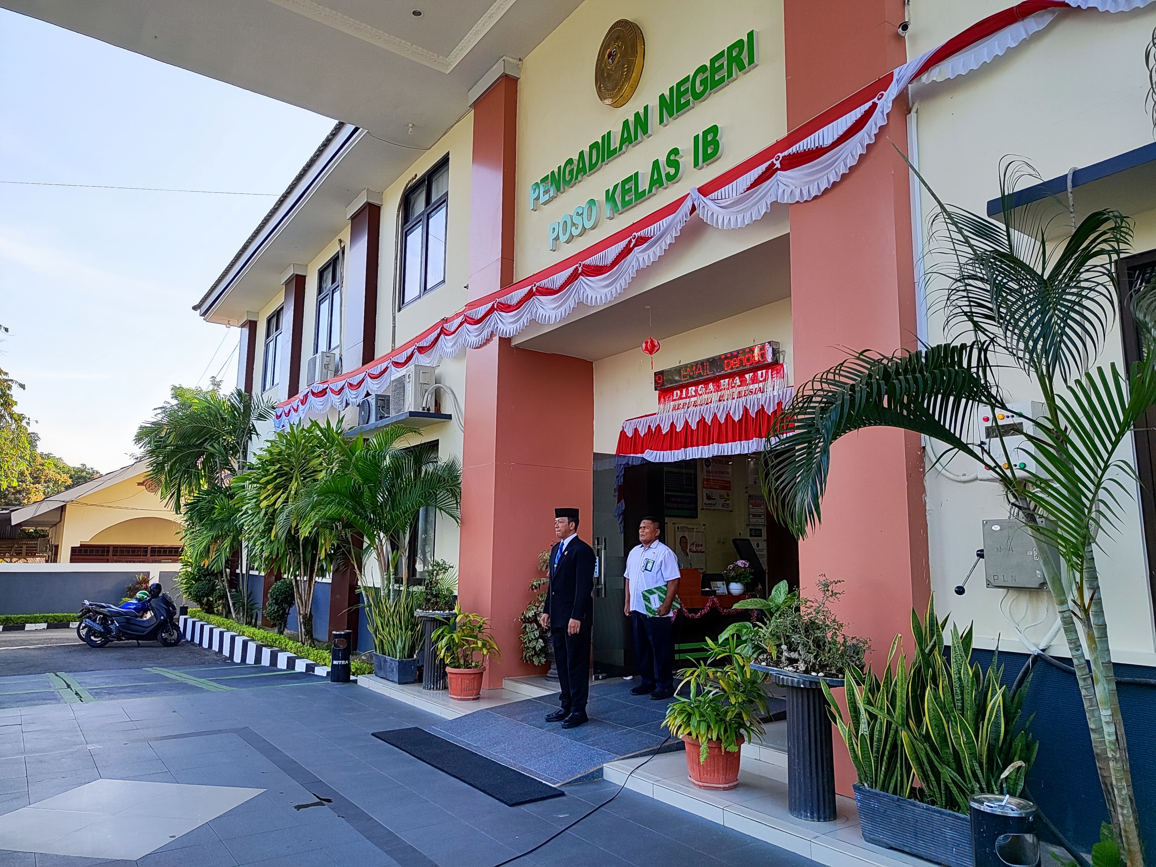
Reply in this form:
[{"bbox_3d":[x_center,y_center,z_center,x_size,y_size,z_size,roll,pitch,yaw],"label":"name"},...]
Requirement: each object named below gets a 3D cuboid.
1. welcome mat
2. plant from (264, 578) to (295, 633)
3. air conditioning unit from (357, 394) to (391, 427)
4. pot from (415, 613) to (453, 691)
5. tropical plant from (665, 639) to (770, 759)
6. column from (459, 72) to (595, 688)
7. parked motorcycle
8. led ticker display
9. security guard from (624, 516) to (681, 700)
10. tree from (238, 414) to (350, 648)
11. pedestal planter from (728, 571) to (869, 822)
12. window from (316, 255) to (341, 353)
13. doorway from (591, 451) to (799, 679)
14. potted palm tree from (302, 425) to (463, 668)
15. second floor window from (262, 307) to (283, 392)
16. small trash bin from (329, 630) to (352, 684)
[{"bbox_3d":[-0.912,2.419,5.702,0.415,0.018,2.250,7,-11,-36],"label":"welcome mat"},{"bbox_3d":[-5.316,3.105,13.692,0.550,1.000,0.550,7,-11,-36],"label":"plant"},{"bbox_3d":[-2.857,-0.292,10.891,0.270,0.480,0.720,7,-11,-36],"label":"air conditioning unit"},{"bbox_3d":[-1.523,2.345,8.349,0.450,0.813,0.450,1,-9,0],"label":"pot"},{"bbox_3d":[0.896,1.722,4.985,0.610,0.770,0.610,1,-9,0],"label":"tropical plant"},{"bbox_3d":[-0.603,-0.745,9.491,1.300,7.250,0.790,7,-11,-36],"label":"column"},{"bbox_3d":[-8.829,3.609,15.207,1.930,1.200,0.750,3,-9,-14],"label":"parked motorcycle"},{"bbox_3d":[1.370,-0.654,7.816,0.100,0.210,1.630,7,-11,-36],"label":"led ticker display"},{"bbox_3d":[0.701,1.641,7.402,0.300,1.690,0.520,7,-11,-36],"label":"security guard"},{"bbox_3d":[-4.654,1.586,12.491,1.750,3.650,1.800,7,-11,-36],"label":"tree"},{"bbox_3d":[1.282,1.516,4.473,0.600,1.290,0.730,7,-11,-36],"label":"pedestal planter"},{"bbox_3d":[-4.815,-2.459,14.912,0.140,2.000,1.600,7,-11,-36],"label":"window"},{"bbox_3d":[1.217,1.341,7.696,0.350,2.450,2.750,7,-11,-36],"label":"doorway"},{"bbox_3d":[-2.329,1.400,9.472,1.700,3.000,1.800,7,-11,-36],"label":"potted palm tree"},{"bbox_3d":[-6.779,-1.903,17.200,0.100,1.814,1.515,7,-11,-36],"label":"second floor window"},{"bbox_3d":[-2.811,2.644,9.122,0.250,0.600,0.250,3,-9,-16],"label":"small trash bin"}]

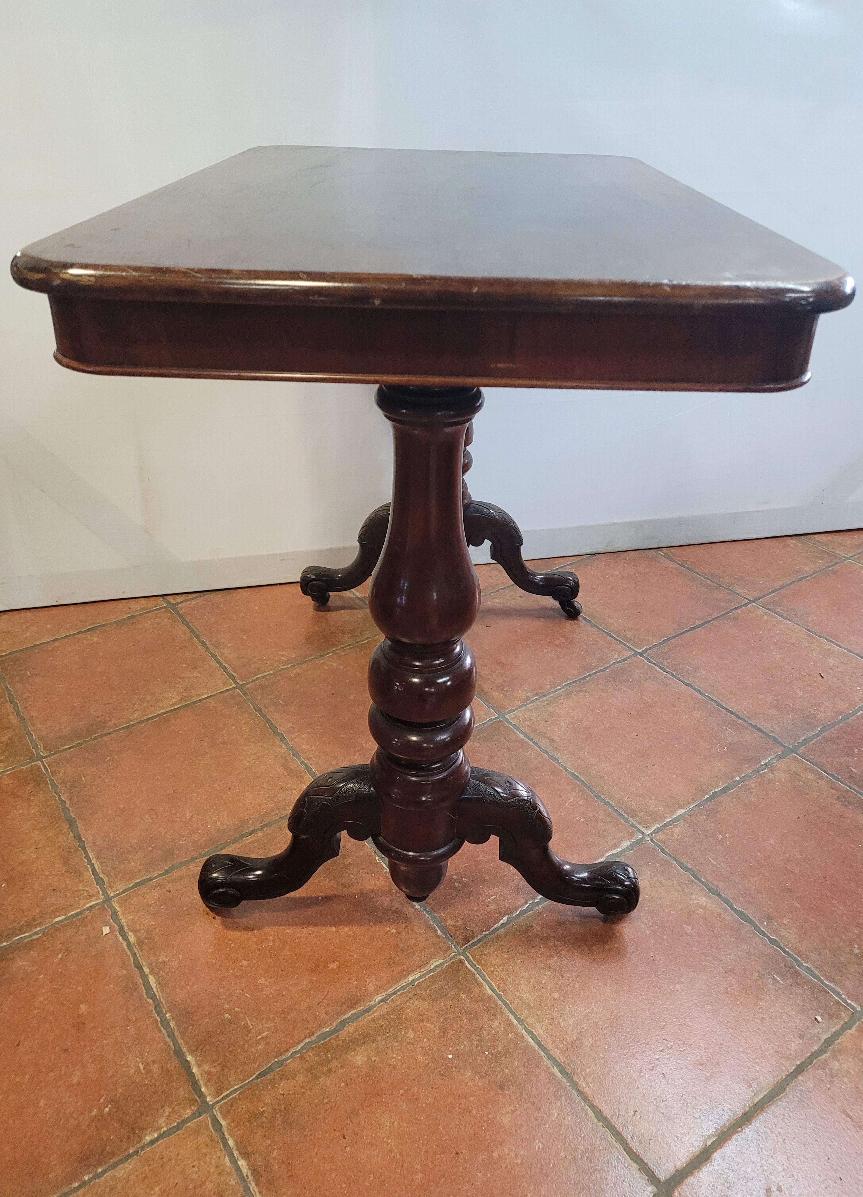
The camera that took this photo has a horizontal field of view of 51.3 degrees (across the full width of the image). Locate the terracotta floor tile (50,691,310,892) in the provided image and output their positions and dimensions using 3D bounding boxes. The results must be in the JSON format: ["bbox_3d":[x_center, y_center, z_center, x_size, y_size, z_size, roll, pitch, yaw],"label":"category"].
[{"bbox_3d":[-0.353,0.257,1.272,0.297,0.012,0.297,-19,37,-30],"label":"terracotta floor tile"}]

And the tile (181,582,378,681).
[{"bbox_3d":[-0.277,0.038,1.635,0.297,0.012,0.297,-19,37,-30],"label":"tile"}]

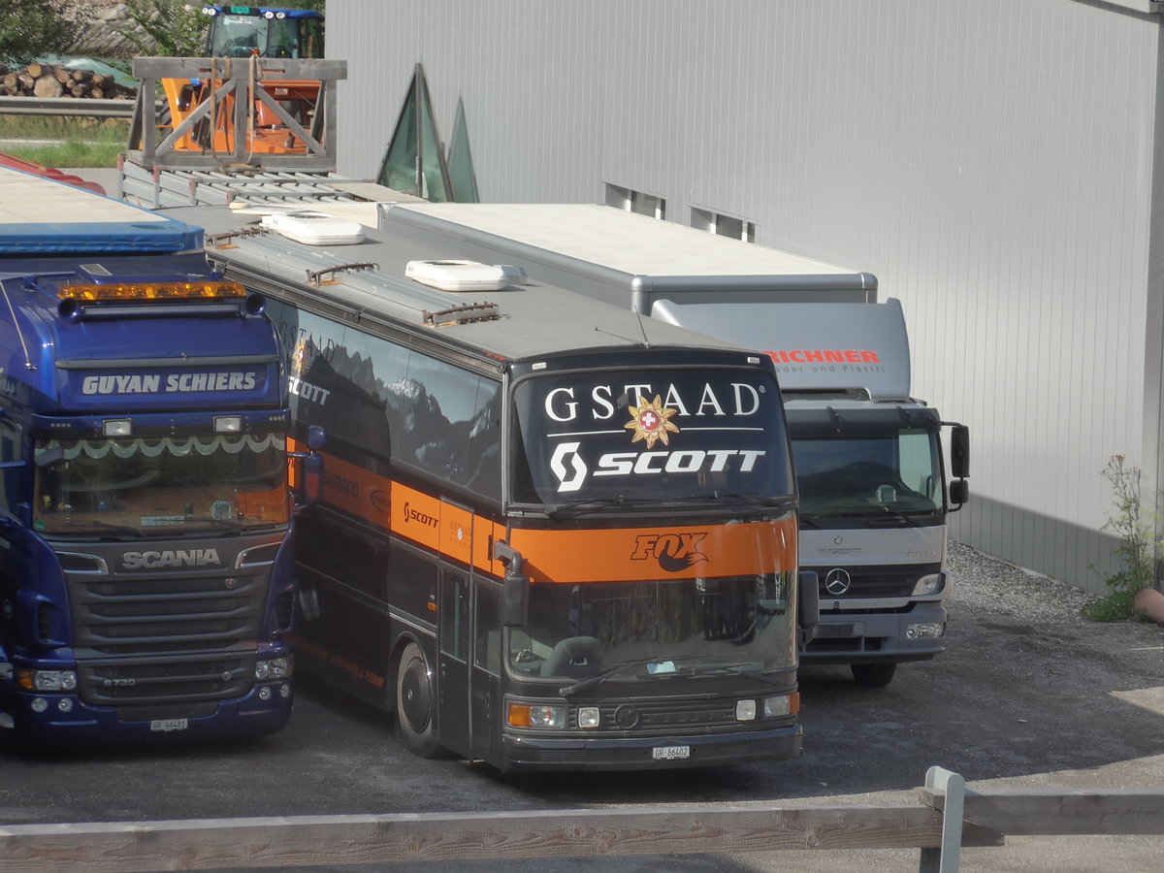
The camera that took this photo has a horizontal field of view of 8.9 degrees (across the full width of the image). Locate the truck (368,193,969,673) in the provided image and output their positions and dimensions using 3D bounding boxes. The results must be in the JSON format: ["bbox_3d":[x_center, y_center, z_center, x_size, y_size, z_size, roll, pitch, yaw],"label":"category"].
[{"bbox_3d":[0.697,0.064,71.818,2.600,3.758,9.272,-1,8,-21],"label":"truck"}]

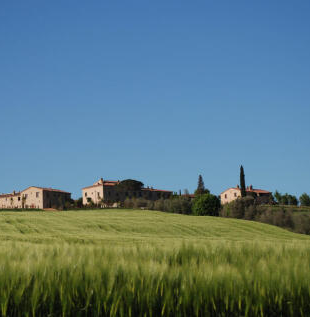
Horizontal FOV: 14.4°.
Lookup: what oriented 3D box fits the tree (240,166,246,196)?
[{"bbox_3d":[29.970,9.160,420.000,1.900,14.000,1.900,0,-5,0],"label":"tree"}]

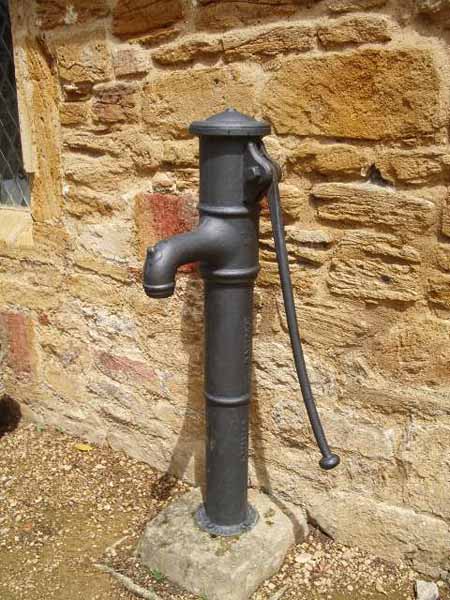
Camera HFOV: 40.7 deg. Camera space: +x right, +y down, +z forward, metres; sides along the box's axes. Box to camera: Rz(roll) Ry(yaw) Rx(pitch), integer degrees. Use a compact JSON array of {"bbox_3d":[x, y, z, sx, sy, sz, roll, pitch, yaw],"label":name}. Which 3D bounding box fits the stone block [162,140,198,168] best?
[{"bbox_3d":[-0.135,-0.528,2.193,0.159,0.093,0.090,10,18,32],"label":"stone block"}]

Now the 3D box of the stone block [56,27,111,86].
[{"bbox_3d":[-0.504,-0.935,2.371,0.284,0.191,0.150,10,18,32],"label":"stone block"}]

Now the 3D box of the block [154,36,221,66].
[{"bbox_3d":[-0.101,-0.850,2.096,0.293,0.077,0.110,10,18,32],"label":"block"}]

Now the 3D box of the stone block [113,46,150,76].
[{"bbox_3d":[-0.315,-0.870,2.229,0.168,0.093,0.100,10,18,32],"label":"stone block"}]

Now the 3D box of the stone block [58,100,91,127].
[{"bbox_3d":[-0.573,-0.743,2.425,0.171,0.096,0.080,10,18,32],"label":"stone block"}]

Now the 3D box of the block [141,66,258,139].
[{"bbox_3d":[-0.041,-0.690,2.154,0.479,0.220,0.200,10,18,32],"label":"block"}]

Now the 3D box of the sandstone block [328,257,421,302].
[{"bbox_3d":[0.488,-0.079,1.917,0.284,0.106,0.130,10,18,32],"label":"sandstone block"}]

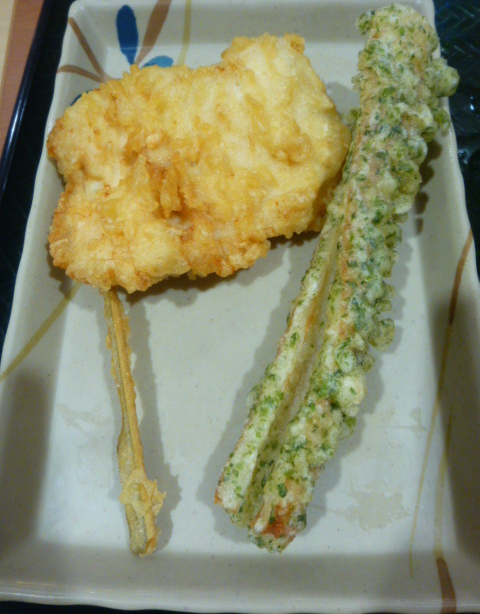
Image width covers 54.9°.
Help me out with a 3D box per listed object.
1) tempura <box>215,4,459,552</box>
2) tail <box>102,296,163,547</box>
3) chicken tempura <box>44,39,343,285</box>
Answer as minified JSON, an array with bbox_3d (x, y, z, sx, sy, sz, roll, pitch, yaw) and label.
[{"bbox_3d":[0.036,-0.024,0.146,0.033,0.026,0.178,17,74,8],"label":"tempura"},{"bbox_3d":[-0.033,0.031,0.136,0.009,0.008,0.075,-11,73,-3],"label":"tail"},{"bbox_3d":[-0.015,-0.055,0.161,0.104,0.026,0.098,-10,70,-2],"label":"chicken tempura"}]

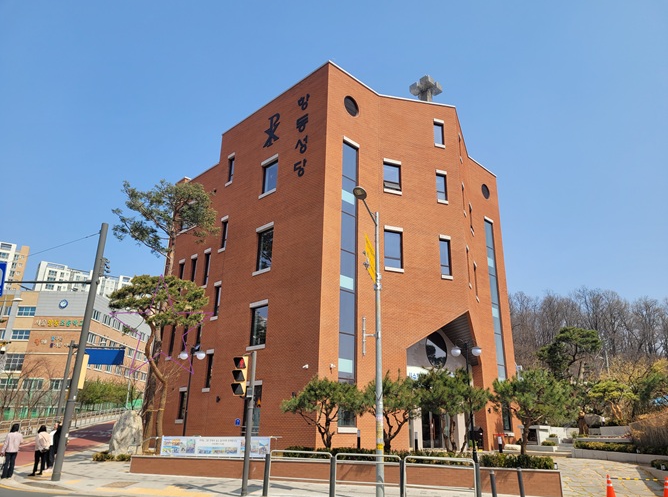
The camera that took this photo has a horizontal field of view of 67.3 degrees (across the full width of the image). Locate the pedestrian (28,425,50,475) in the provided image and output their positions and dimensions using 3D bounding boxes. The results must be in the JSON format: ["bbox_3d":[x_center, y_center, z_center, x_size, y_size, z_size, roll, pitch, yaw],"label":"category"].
[{"bbox_3d":[-10.156,6.980,17.432,0.460,1.620,0.480,-6,-22,19],"label":"pedestrian"}]

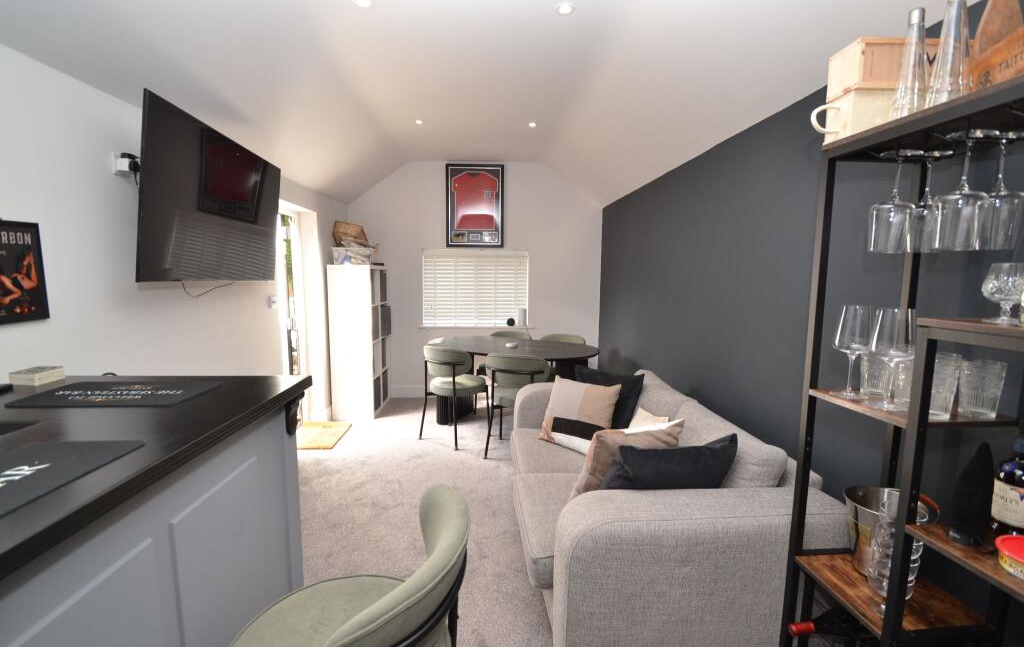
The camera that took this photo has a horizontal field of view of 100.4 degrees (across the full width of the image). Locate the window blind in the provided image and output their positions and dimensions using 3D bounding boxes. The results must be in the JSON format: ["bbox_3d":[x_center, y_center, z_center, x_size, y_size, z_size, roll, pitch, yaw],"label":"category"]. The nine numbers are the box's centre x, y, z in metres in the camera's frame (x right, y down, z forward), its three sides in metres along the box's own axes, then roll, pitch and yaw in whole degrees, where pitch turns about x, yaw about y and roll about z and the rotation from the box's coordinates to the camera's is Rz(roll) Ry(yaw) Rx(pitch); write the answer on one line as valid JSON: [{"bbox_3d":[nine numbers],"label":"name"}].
[{"bbox_3d":[-0.391,-0.387,4.712,1.171,0.849,0.070,0,7,-3],"label":"window blind"}]

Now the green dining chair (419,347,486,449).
[{"bbox_3d":[-0.475,0.583,3.678,0.540,0.790,0.550,4,8,32],"label":"green dining chair"}]

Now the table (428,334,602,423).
[{"bbox_3d":[-0.020,0.577,3.926,1.630,0.750,0.890,4,7,28],"label":"table"}]

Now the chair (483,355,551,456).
[{"bbox_3d":[0.077,0.622,3.361,0.540,0.790,0.550,3,7,23],"label":"chair"}]

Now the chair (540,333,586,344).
[{"bbox_3d":[0.466,0.537,4.124,0.540,0.790,0.550,4,7,27],"label":"chair"}]

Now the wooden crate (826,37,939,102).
[{"bbox_3d":[1.038,-0.666,1.144,0.320,0.120,0.100,0,7,-3],"label":"wooden crate"}]

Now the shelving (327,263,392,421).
[{"bbox_3d":[-1.542,0.155,4.381,0.390,1.470,0.770,0,7,-5],"label":"shelving"}]

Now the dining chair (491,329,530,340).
[{"bbox_3d":[-0.063,0.517,4.281,0.540,0.790,0.550,4,7,29],"label":"dining chair"}]

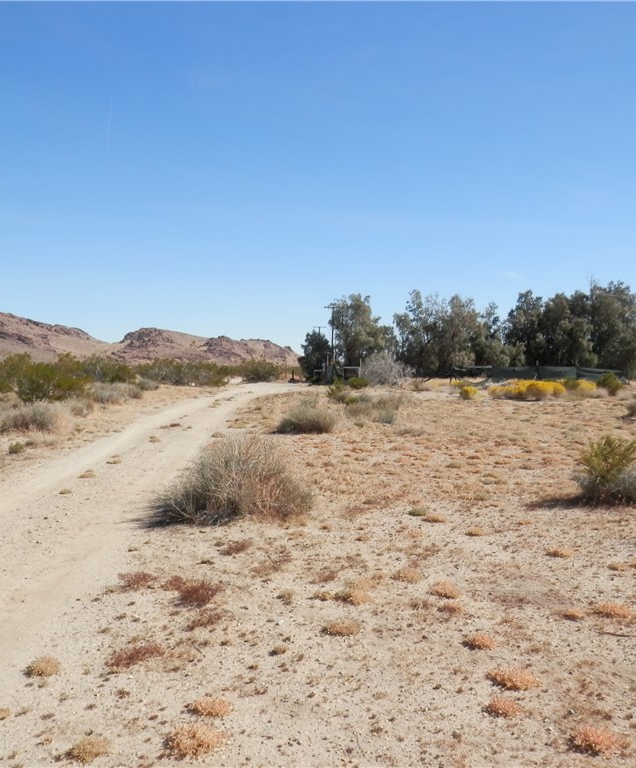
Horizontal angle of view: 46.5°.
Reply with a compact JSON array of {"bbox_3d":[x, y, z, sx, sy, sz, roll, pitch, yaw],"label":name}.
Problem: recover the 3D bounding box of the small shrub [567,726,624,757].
[{"bbox_3d":[1.170,1.482,3.119,0.217,0.084,0.185,0,1,0],"label":"small shrub"}]

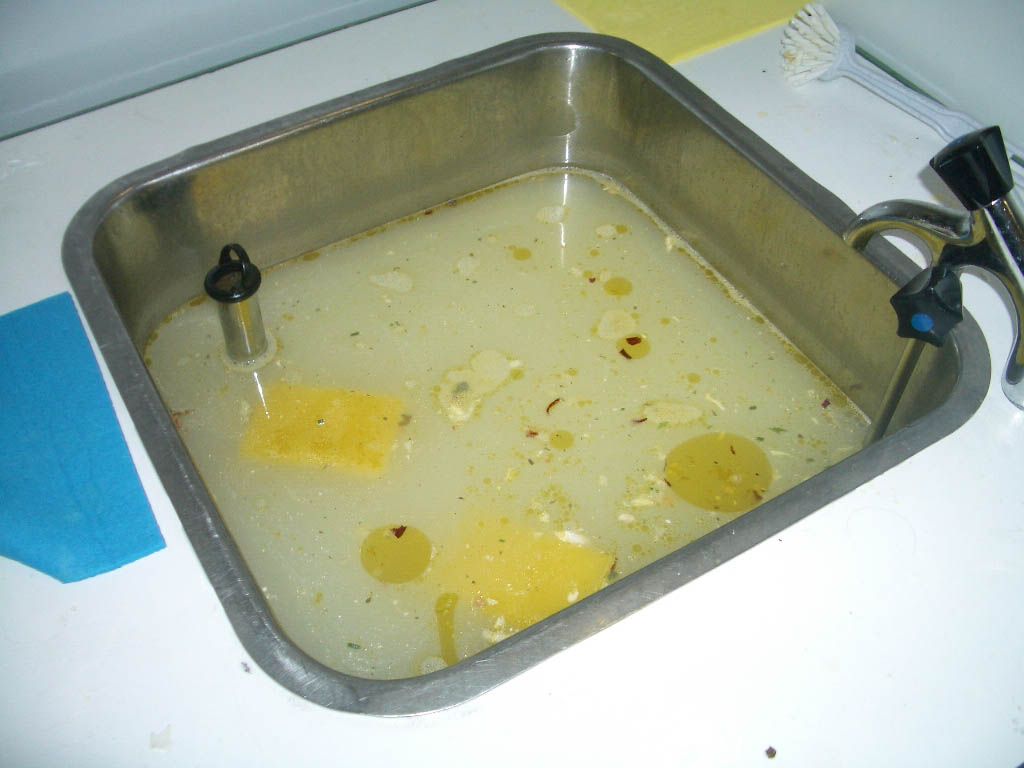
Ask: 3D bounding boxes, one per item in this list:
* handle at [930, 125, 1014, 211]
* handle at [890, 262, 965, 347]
[{"bbox_3d":[0.245,-0.113,0.545,0.038,0.038,0.033,-39,103,-28],"label":"handle"},{"bbox_3d":[0.232,-0.045,0.573,0.038,0.038,0.033,20,50,18],"label":"handle"}]

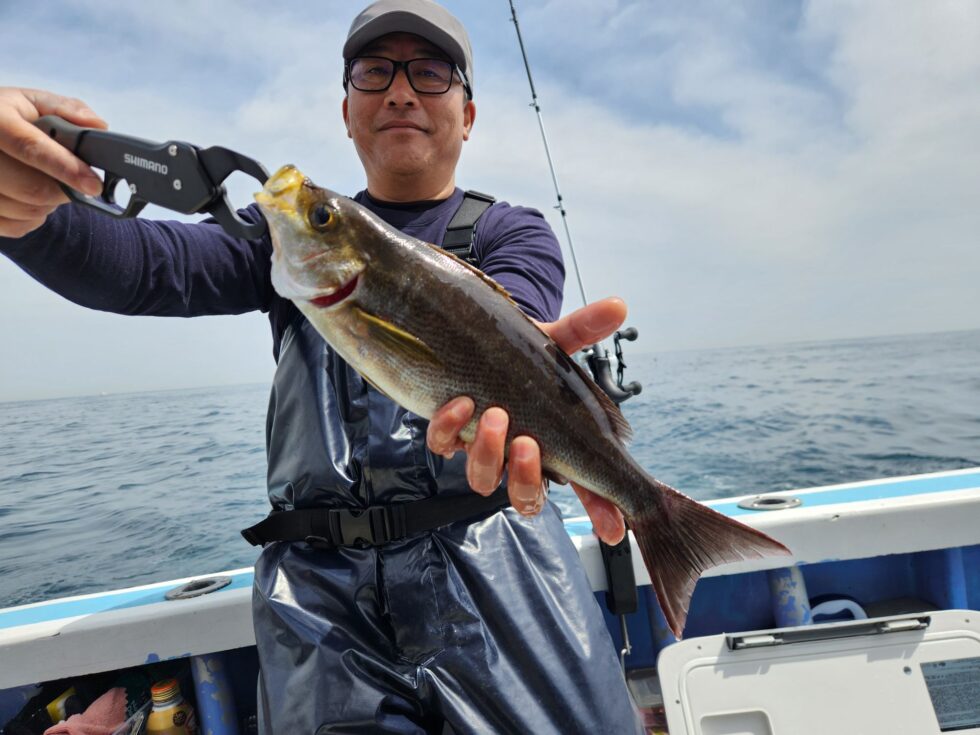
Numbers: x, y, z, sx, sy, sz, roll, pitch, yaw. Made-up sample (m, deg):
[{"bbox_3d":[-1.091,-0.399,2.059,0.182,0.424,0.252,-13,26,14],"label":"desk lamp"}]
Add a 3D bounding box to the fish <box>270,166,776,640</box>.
[{"bbox_3d":[0.012,0.016,0.435,0.425,0.100,0.060,41,3,3],"label":"fish"}]

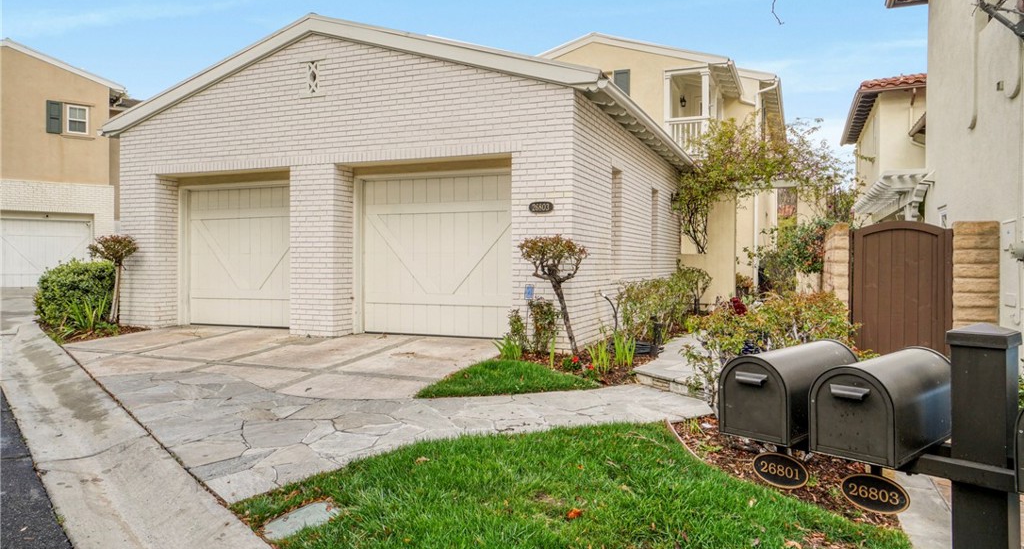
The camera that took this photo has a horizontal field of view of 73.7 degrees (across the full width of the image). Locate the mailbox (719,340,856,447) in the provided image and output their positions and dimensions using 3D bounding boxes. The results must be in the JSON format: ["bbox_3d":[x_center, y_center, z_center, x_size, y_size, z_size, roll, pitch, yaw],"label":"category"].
[{"bbox_3d":[0.823,0.325,1.998,0.518,0.220,0.193,-1,1,-44],"label":"mailbox"}]

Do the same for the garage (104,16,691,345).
[{"bbox_3d":[-1.225,-1.367,12.740,7.956,4.345,7.878,0,1,23],"label":"garage"}]

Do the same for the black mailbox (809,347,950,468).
[{"bbox_3d":[0.977,0.323,1.773,0.518,0.220,0.193,-1,1,-43],"label":"black mailbox"}]

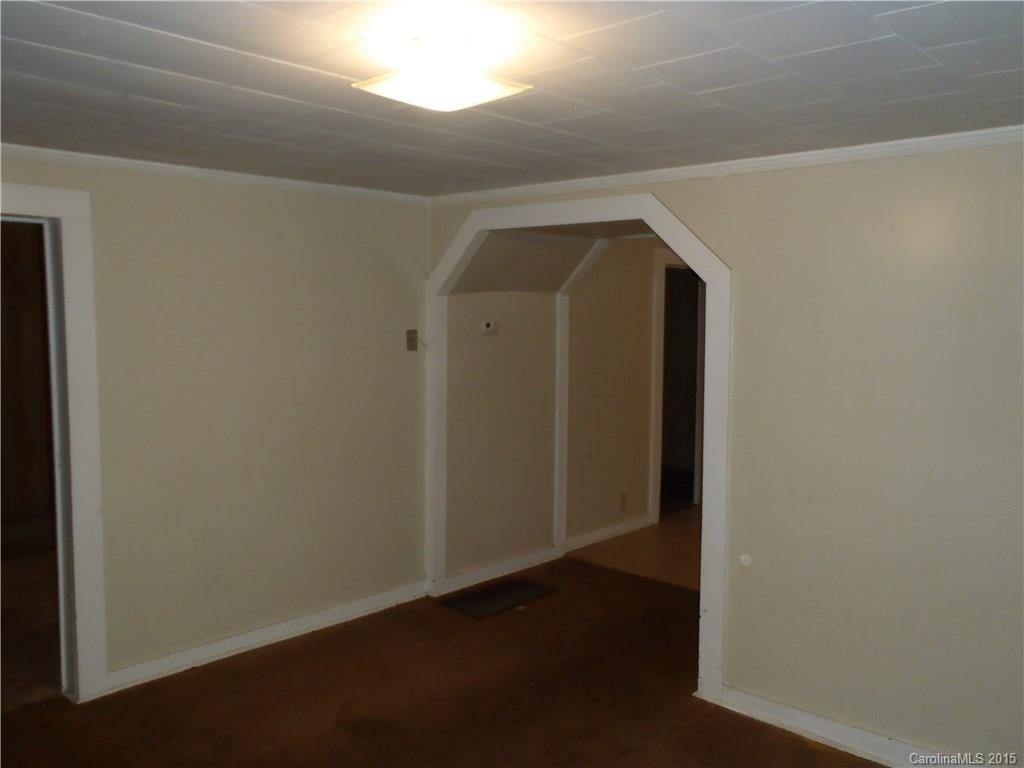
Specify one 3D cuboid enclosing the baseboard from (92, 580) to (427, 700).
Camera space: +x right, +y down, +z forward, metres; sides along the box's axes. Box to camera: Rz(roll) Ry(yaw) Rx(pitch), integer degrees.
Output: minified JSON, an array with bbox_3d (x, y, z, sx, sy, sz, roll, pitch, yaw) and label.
[{"bbox_3d":[-1.153,1.245,4.212,0.030,0.097,1.844,5,7,43],"label":"baseboard"}]

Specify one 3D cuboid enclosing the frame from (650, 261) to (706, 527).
[{"bbox_3d":[1.412,0.012,6.851,0.150,2.145,1.009,5,7,43],"label":"frame"}]

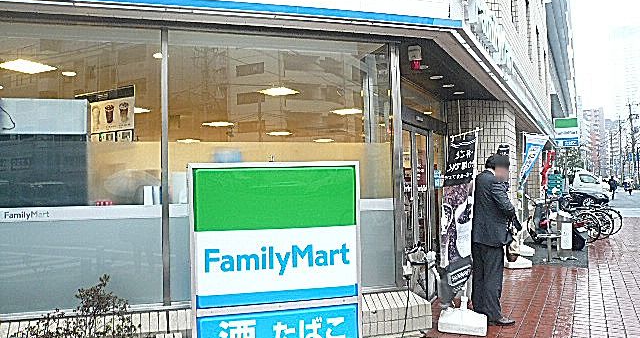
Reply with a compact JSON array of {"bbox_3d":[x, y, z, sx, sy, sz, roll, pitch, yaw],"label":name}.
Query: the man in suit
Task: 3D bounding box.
[{"bbox_3d":[1.763,0.699,5.295,0.420,1.720,0.480,-1,-1,-15],"label":"man in suit"}]

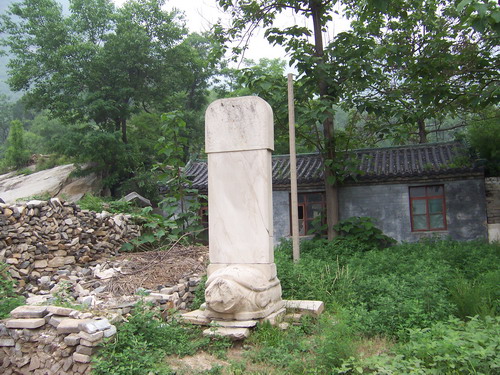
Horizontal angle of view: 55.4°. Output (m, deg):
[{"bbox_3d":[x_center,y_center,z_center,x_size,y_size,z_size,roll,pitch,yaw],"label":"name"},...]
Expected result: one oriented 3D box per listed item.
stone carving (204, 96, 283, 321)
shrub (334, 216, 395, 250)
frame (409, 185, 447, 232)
[{"bbox_3d":[-0.119,0.253,7.100,0.970,3.240,1.280,-2,-3,19],"label":"stone carving"},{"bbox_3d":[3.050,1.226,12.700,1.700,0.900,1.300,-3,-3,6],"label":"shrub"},{"bbox_3d":[5.233,0.611,14.000,1.060,1.360,0.100,-3,-3,5],"label":"frame"}]

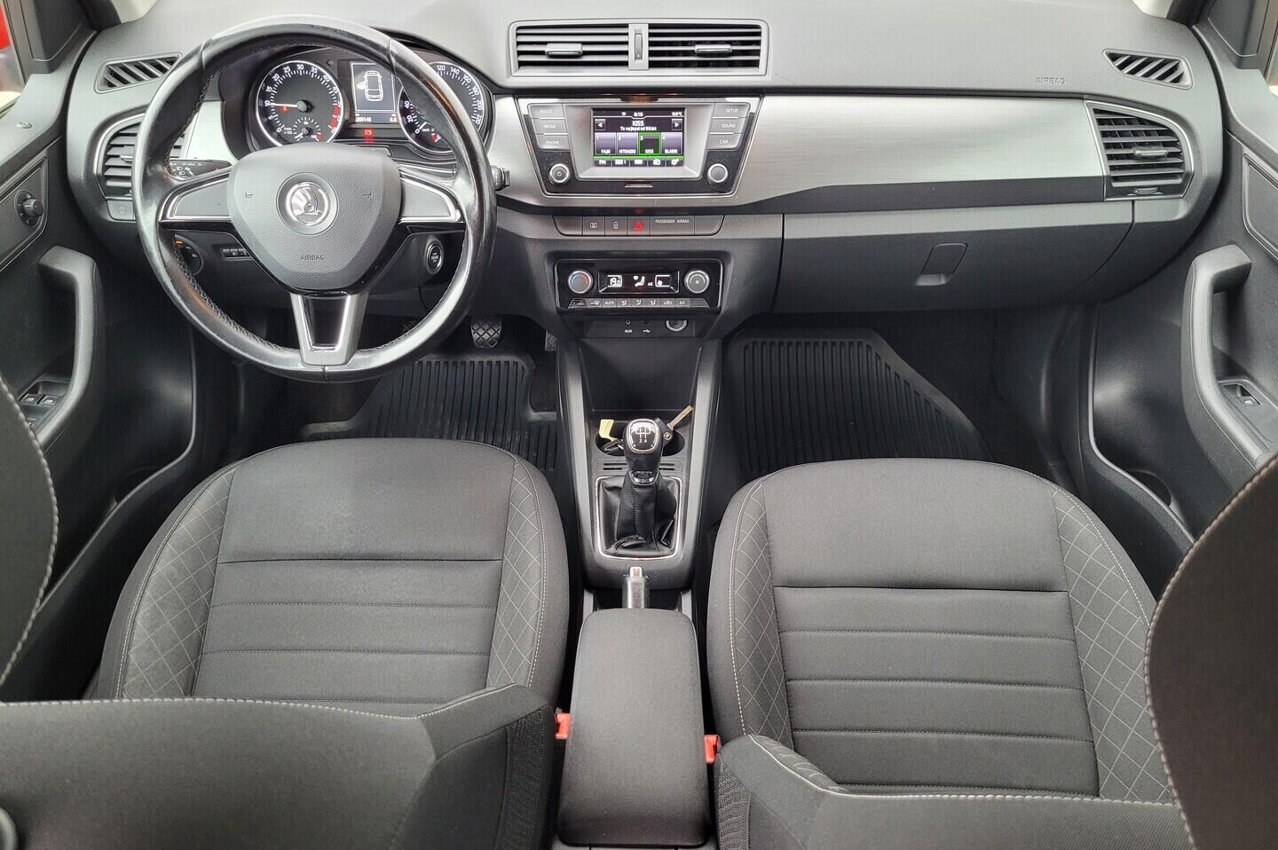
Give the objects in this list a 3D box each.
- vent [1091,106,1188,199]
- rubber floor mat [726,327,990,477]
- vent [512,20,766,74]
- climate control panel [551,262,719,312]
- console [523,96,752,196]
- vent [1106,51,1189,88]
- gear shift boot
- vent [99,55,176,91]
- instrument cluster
[{"bbox_3d":[0.594,-0.330,1.159,0.096,0.106,0.040,0,21,0],"label":"vent"},{"bbox_3d":[0.388,0.074,1.582,0.460,0.070,0.560,0,55,0],"label":"rubber floor mat"},{"bbox_3d":[0.000,-0.444,1.135,0.295,0.059,0.030,0,14,0],"label":"vent"},{"bbox_3d":[0.000,-0.178,1.214,0.206,0.068,0.030,0,21,0],"label":"climate control panel"},{"bbox_3d":[-0.001,-0.337,1.159,0.277,0.111,0.040,0,21,0],"label":"console"},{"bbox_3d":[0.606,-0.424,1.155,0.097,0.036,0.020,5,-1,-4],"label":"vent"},{"bbox_3d":[0.000,0.061,1.240,0.100,0.175,0.130,0,39,0],"label":"gear shift boot"},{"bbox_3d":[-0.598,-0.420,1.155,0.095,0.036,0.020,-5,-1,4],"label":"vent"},{"bbox_3d":[-0.317,-0.379,1.140,0.275,0.128,0.060,0,17,0],"label":"instrument cluster"}]

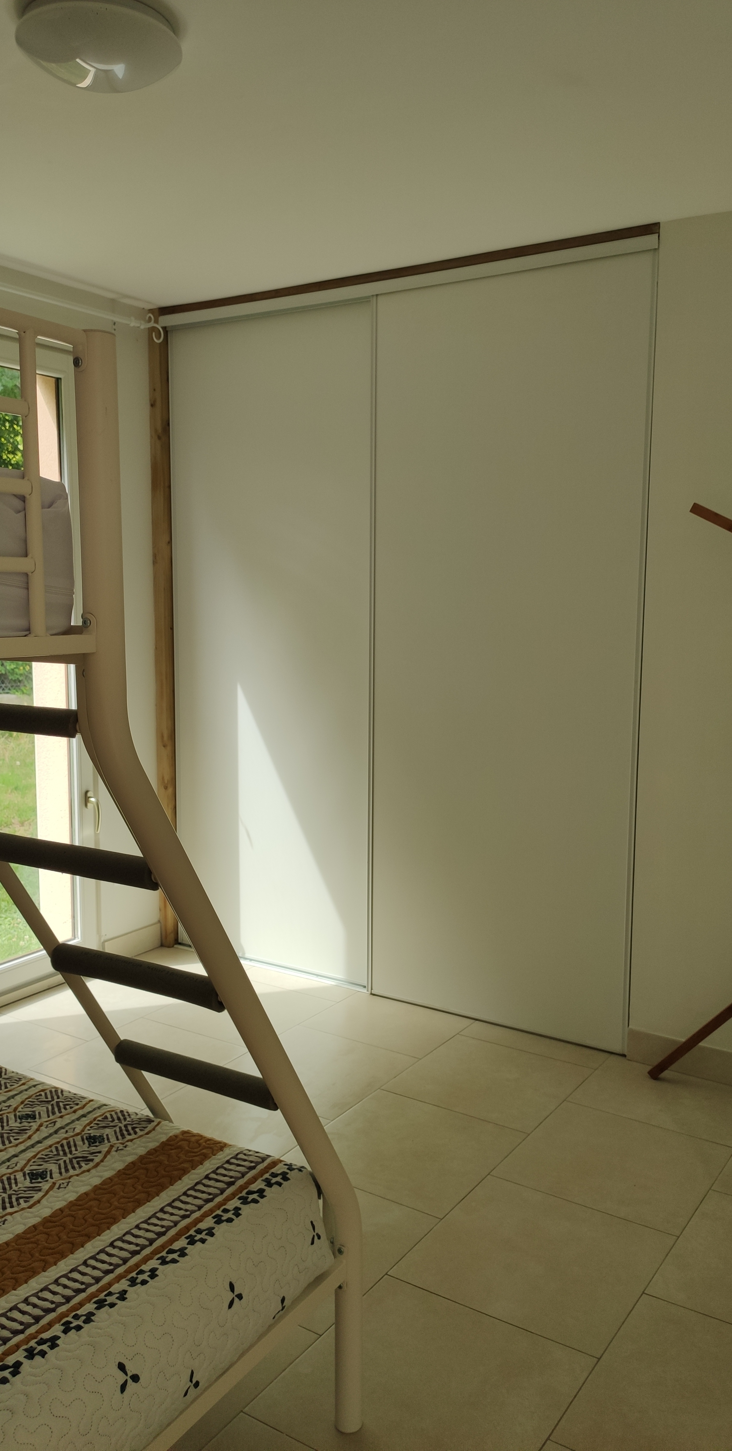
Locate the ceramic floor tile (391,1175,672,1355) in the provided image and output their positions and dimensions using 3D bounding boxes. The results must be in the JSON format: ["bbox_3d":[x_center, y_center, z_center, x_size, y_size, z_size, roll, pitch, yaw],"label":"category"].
[{"bbox_3d":[0.360,1.119,2.297,0.460,0.010,0.457,5,9,33],"label":"ceramic floor tile"}]

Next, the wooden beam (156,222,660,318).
[{"bbox_3d":[0.037,-1.424,3.466,1.821,0.028,0.040,5,8,32],"label":"wooden beam"}]

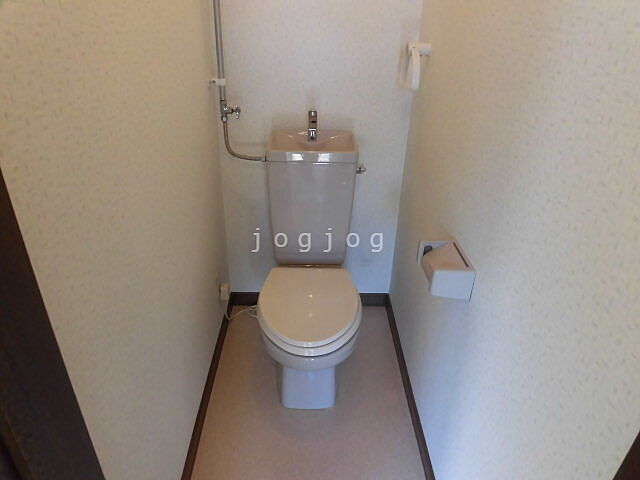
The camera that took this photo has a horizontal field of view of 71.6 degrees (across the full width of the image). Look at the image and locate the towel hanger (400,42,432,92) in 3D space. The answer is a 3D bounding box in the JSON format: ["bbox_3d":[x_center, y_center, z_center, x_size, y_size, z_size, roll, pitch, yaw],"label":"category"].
[{"bbox_3d":[0.327,-0.578,1.490,0.074,0.153,0.145,1,29,-2],"label":"towel hanger"}]

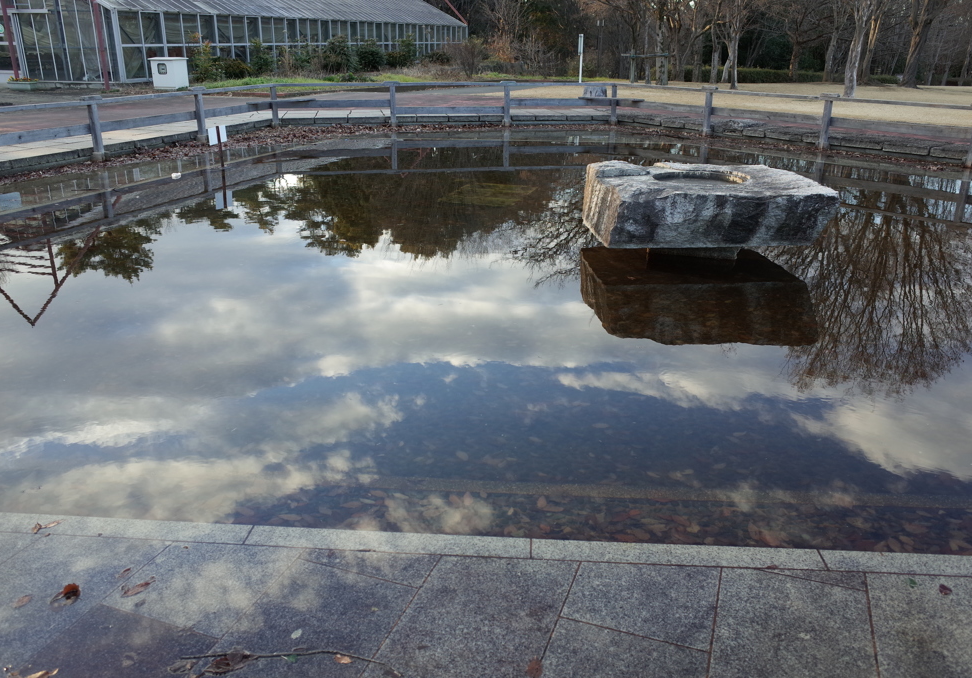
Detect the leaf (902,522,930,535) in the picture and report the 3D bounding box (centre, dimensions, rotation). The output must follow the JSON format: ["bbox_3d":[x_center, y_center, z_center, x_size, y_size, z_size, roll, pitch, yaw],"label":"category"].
[{"bbox_3d":[1.516,0.666,2.820,0.052,0.012,0.080,-13,25,-32],"label":"leaf"}]

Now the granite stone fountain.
[{"bbox_3d":[1.608,-0.951,6.053,1.570,0.560,1.300,0,21,-2],"label":"granite stone fountain"}]

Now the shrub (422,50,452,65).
[{"bbox_3d":[-2.158,-12.498,35.374,1.330,0.680,1.200,0,21,0],"label":"shrub"}]

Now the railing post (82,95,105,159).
[{"bbox_3d":[-4.879,-2.627,9.929,0.140,0.800,0.240,7,22,17],"label":"railing post"}]

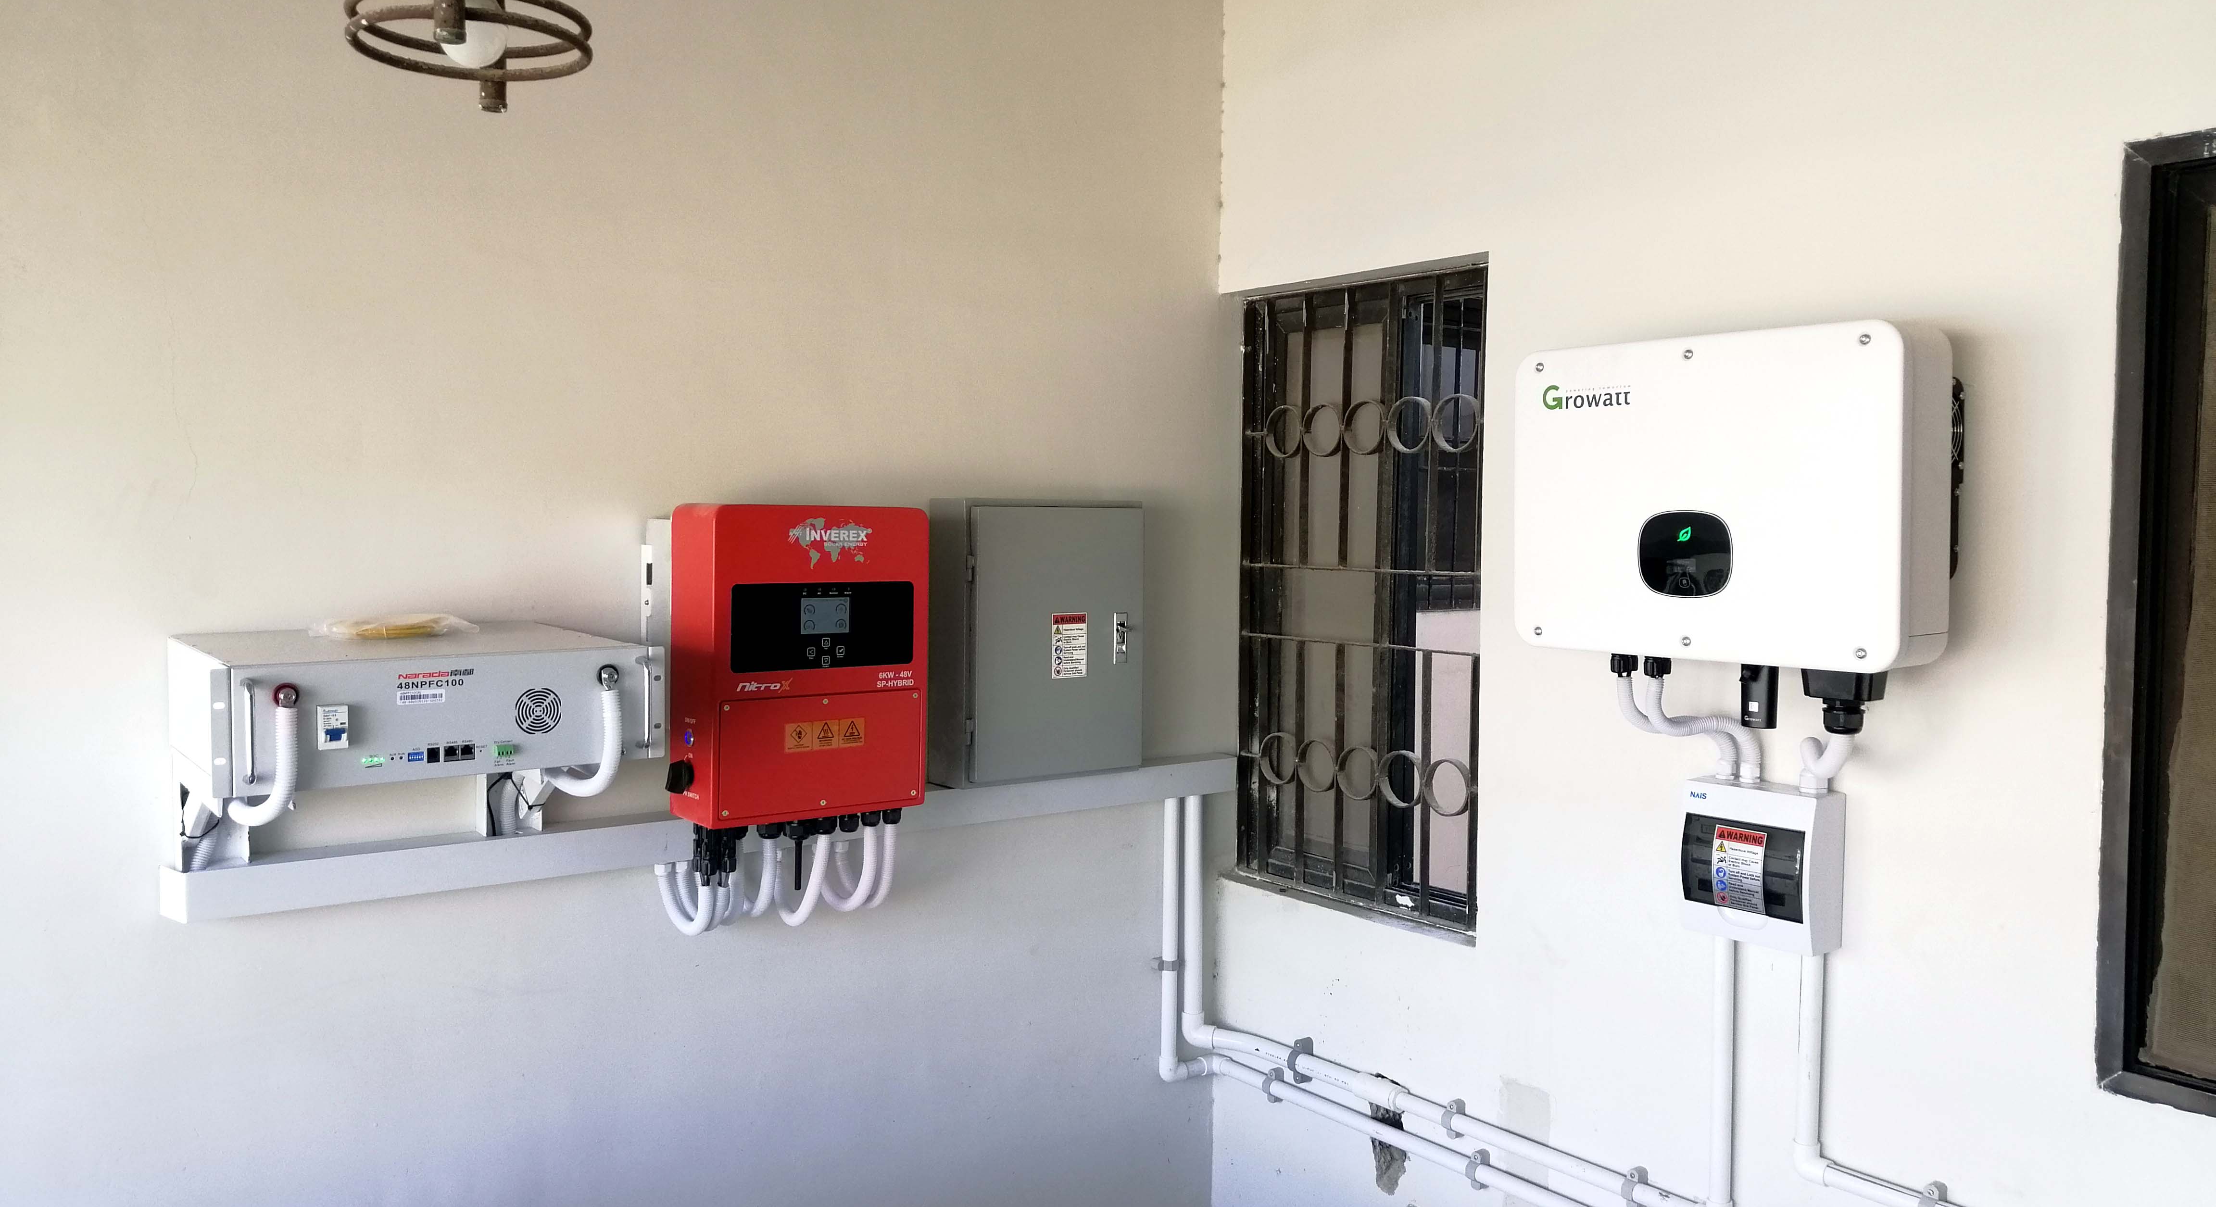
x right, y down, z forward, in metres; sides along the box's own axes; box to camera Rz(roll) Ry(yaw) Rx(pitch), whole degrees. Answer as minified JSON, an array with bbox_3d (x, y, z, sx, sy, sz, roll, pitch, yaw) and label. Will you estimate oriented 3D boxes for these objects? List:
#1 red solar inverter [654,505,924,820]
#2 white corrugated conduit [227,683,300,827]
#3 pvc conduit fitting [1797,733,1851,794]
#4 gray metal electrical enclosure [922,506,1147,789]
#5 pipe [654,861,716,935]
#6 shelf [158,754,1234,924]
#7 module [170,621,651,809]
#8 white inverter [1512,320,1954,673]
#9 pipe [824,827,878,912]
[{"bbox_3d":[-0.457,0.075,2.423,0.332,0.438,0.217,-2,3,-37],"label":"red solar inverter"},{"bbox_3d":[-0.883,0.158,1.742,0.049,0.148,0.115,-2,3,-37],"label":"white corrugated conduit"},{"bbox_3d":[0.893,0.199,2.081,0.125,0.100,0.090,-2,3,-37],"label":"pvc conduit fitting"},{"bbox_3d":[-0.121,0.060,2.763,0.354,0.454,0.145,-2,3,-37],"label":"gray metal electrical enclosure"},{"bbox_3d":[-0.598,0.417,2.356,0.040,0.092,0.170,-2,3,-37],"label":"pipe"},{"bbox_3d":[-0.467,0.338,2.562,1.732,0.066,0.072,-2,3,-37],"label":"shelf"},{"bbox_3d":[-0.840,0.119,2.004,0.483,0.134,0.420,-2,3,-37],"label":"module"},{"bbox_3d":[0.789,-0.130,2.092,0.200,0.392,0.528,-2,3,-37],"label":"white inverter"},{"bbox_3d":[-0.395,0.392,2.516,0.048,0.131,0.170,-2,3,-37],"label":"pipe"}]

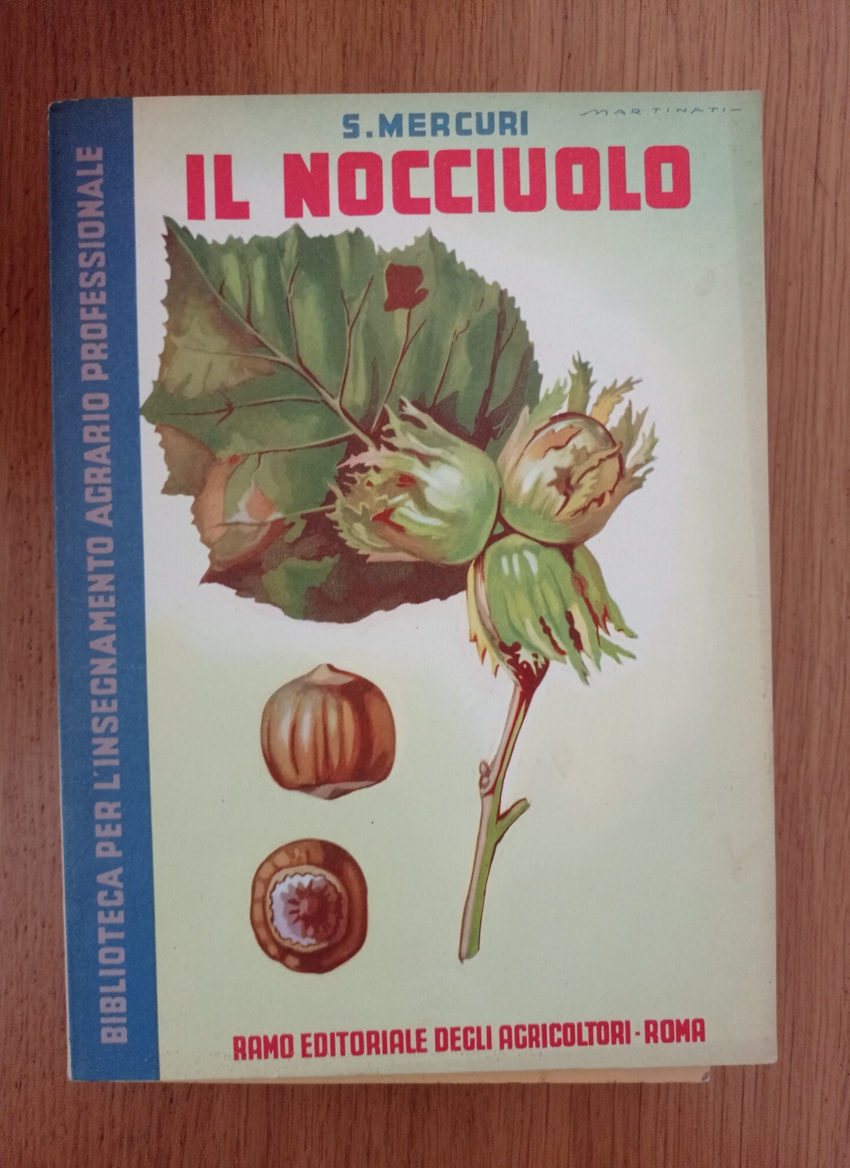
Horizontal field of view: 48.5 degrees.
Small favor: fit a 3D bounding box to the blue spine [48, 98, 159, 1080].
[{"bbox_3d":[-0.074,0.002,0.221,0.021,0.008,0.225,-1,91,-1],"label":"blue spine"}]

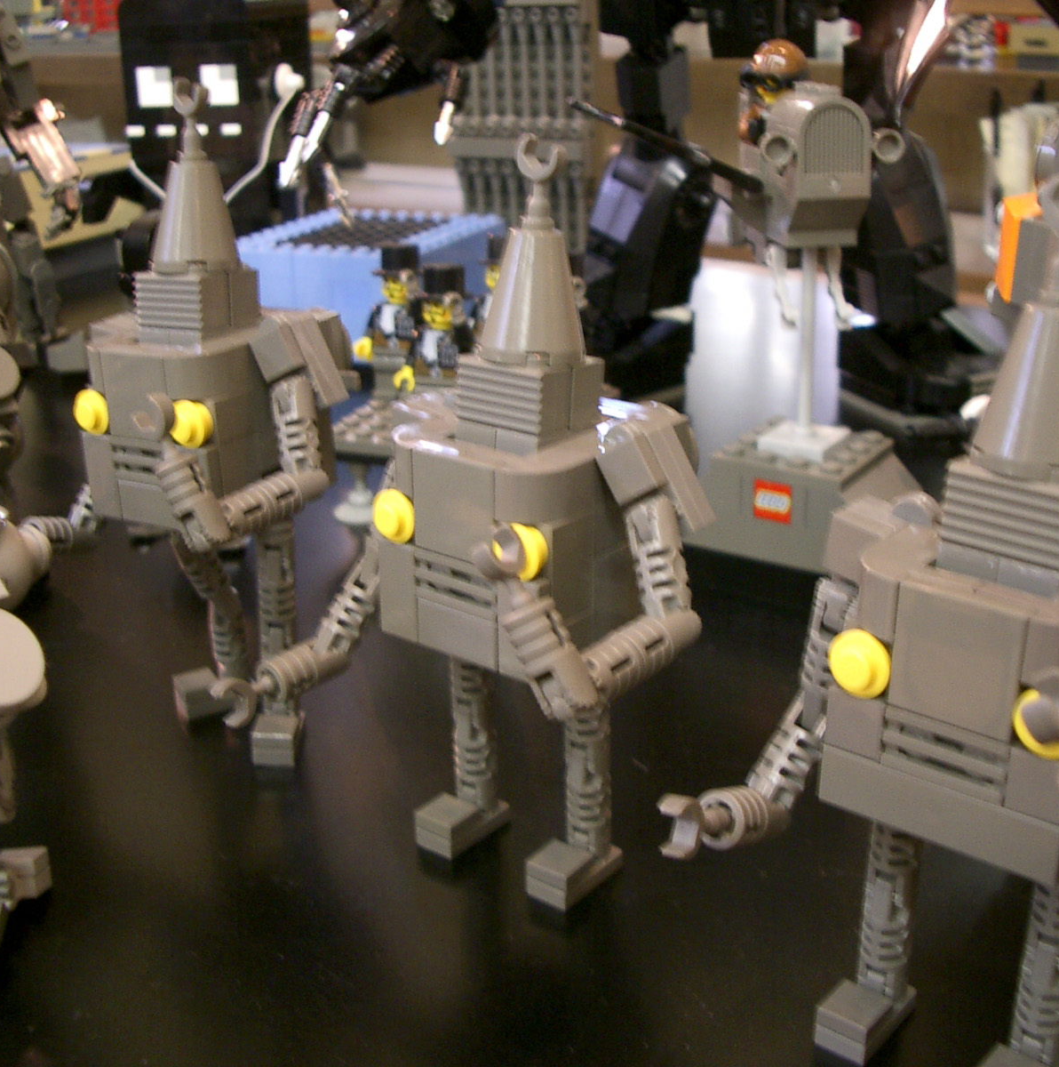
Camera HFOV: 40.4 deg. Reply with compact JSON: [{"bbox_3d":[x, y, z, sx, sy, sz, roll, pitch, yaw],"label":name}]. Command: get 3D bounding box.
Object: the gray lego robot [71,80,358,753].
[{"bbox_3d":[-0.065,-0.021,0.266,0.068,0.120,0.061,13,22,30],"label":"gray lego robot"}]

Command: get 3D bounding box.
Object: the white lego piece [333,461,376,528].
[{"bbox_3d":[-0.051,-0.013,0.429,0.016,0.016,0.016,1,20,0],"label":"white lego piece"}]

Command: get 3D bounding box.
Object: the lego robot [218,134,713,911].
[{"bbox_3d":[-0.007,-0.002,0.224,0.069,0.117,0.061,15,23,35],"label":"lego robot"}]

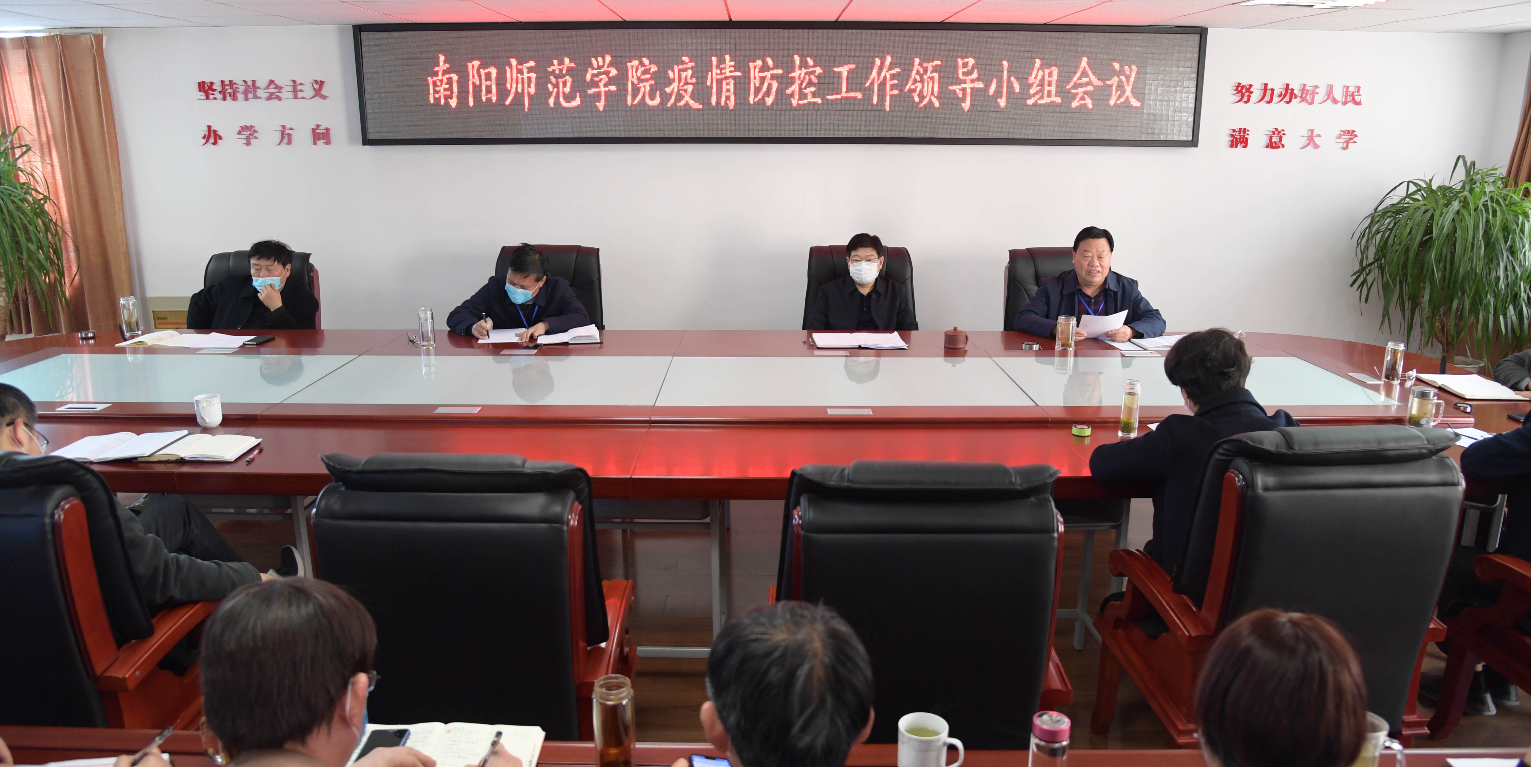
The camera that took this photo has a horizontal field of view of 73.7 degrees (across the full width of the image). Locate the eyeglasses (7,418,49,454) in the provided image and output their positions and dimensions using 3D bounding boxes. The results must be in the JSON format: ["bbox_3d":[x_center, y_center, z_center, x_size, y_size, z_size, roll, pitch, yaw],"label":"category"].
[{"bbox_3d":[-1.737,0.120,2.307,0.140,0.045,0.140,3,-23,9],"label":"eyeglasses"}]

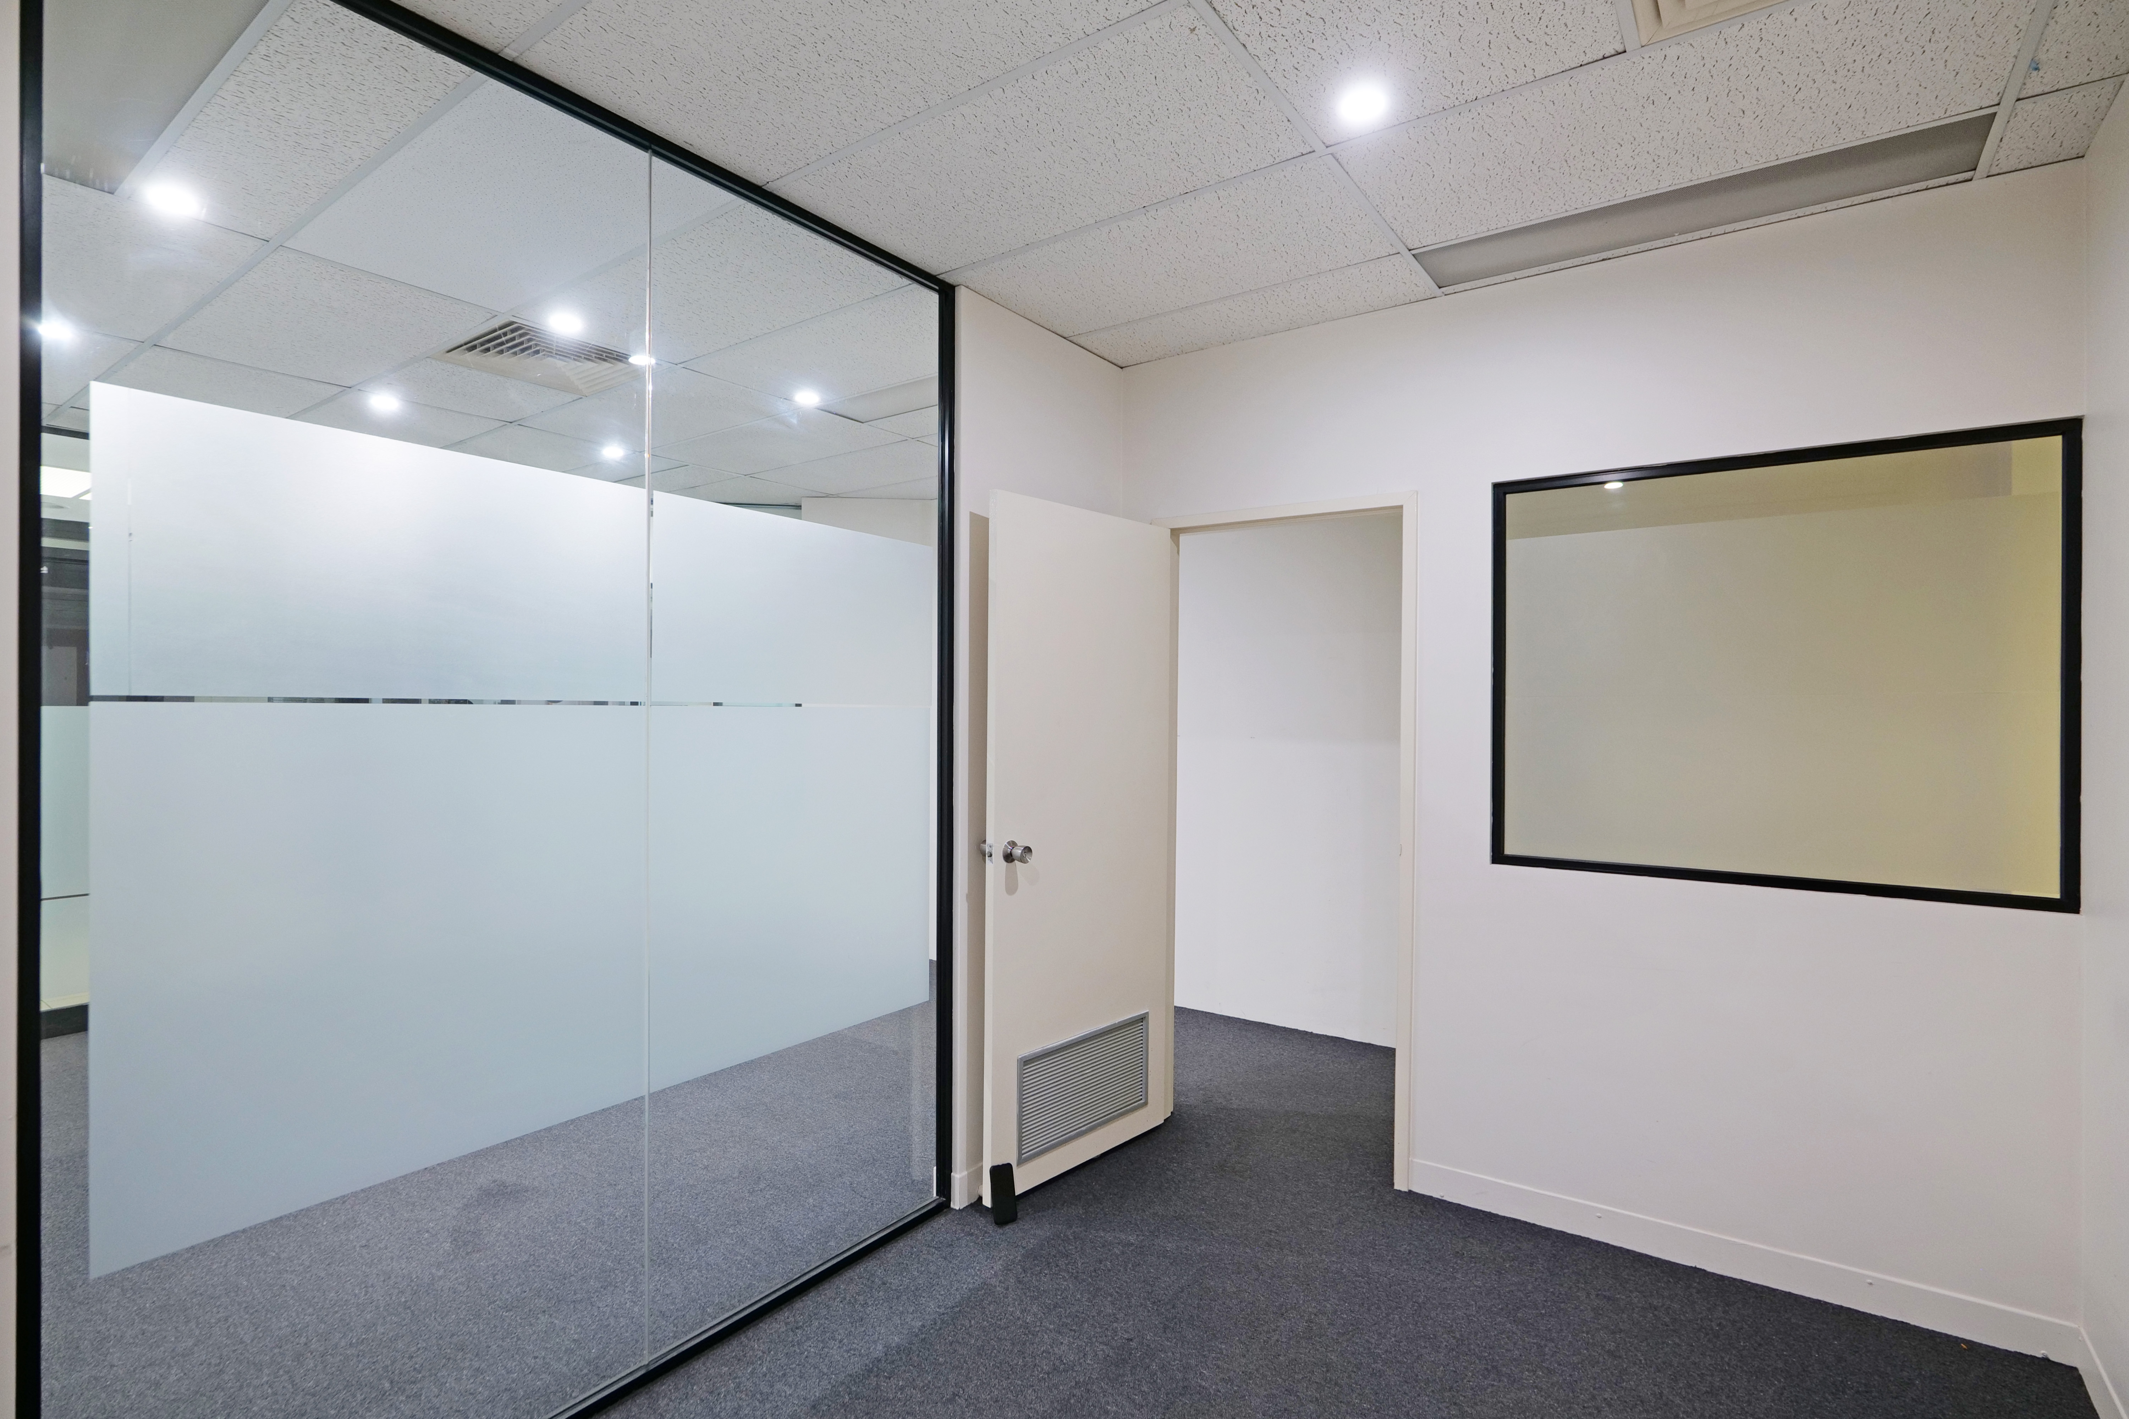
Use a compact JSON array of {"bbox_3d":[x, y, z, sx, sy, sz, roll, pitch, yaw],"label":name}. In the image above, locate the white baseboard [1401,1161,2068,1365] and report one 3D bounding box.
[{"bbox_3d":[1.656,1.420,2.491,1.438,0.095,0.016,0,0,33],"label":"white baseboard"}]

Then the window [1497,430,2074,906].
[{"bbox_3d":[1.757,-0.100,2.431,1.174,1.076,0.040,0,0,33],"label":"window"}]

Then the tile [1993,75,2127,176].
[{"bbox_3d":[2.104,-1.245,2.020,0.158,0.020,0.340,0,0,35],"label":"tile"}]

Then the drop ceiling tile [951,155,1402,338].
[{"bbox_3d":[0.265,-1.257,2.675,1.151,0.020,0.566,0,0,35],"label":"drop ceiling tile"}]

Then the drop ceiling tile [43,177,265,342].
[{"bbox_3d":[-2.839,-1.274,2.683,1.247,0.020,0.581,0,0,35],"label":"drop ceiling tile"}]

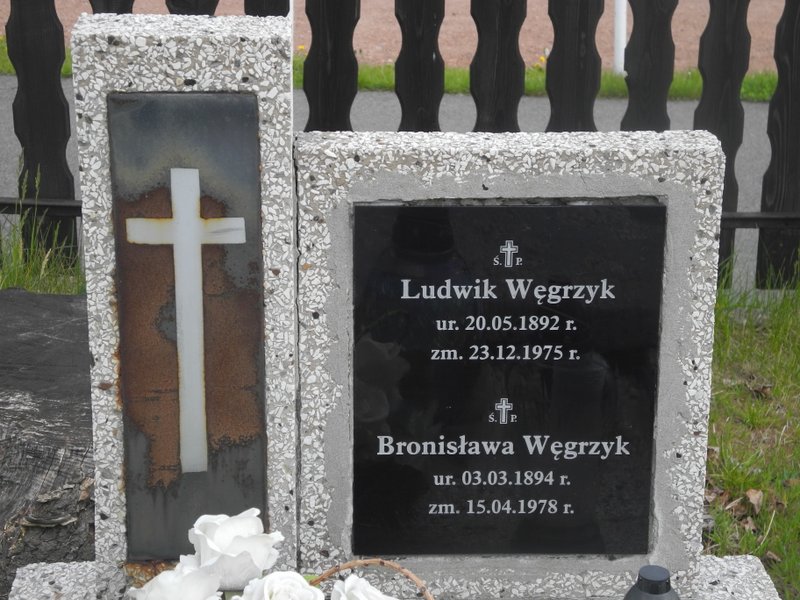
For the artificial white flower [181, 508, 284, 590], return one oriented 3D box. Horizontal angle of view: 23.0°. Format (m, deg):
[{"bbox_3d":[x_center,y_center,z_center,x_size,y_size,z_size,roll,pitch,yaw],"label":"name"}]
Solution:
[{"bbox_3d":[-0.207,0.309,2.432,0.129,0.100,0.118,0,18,-2],"label":"artificial white flower"}]

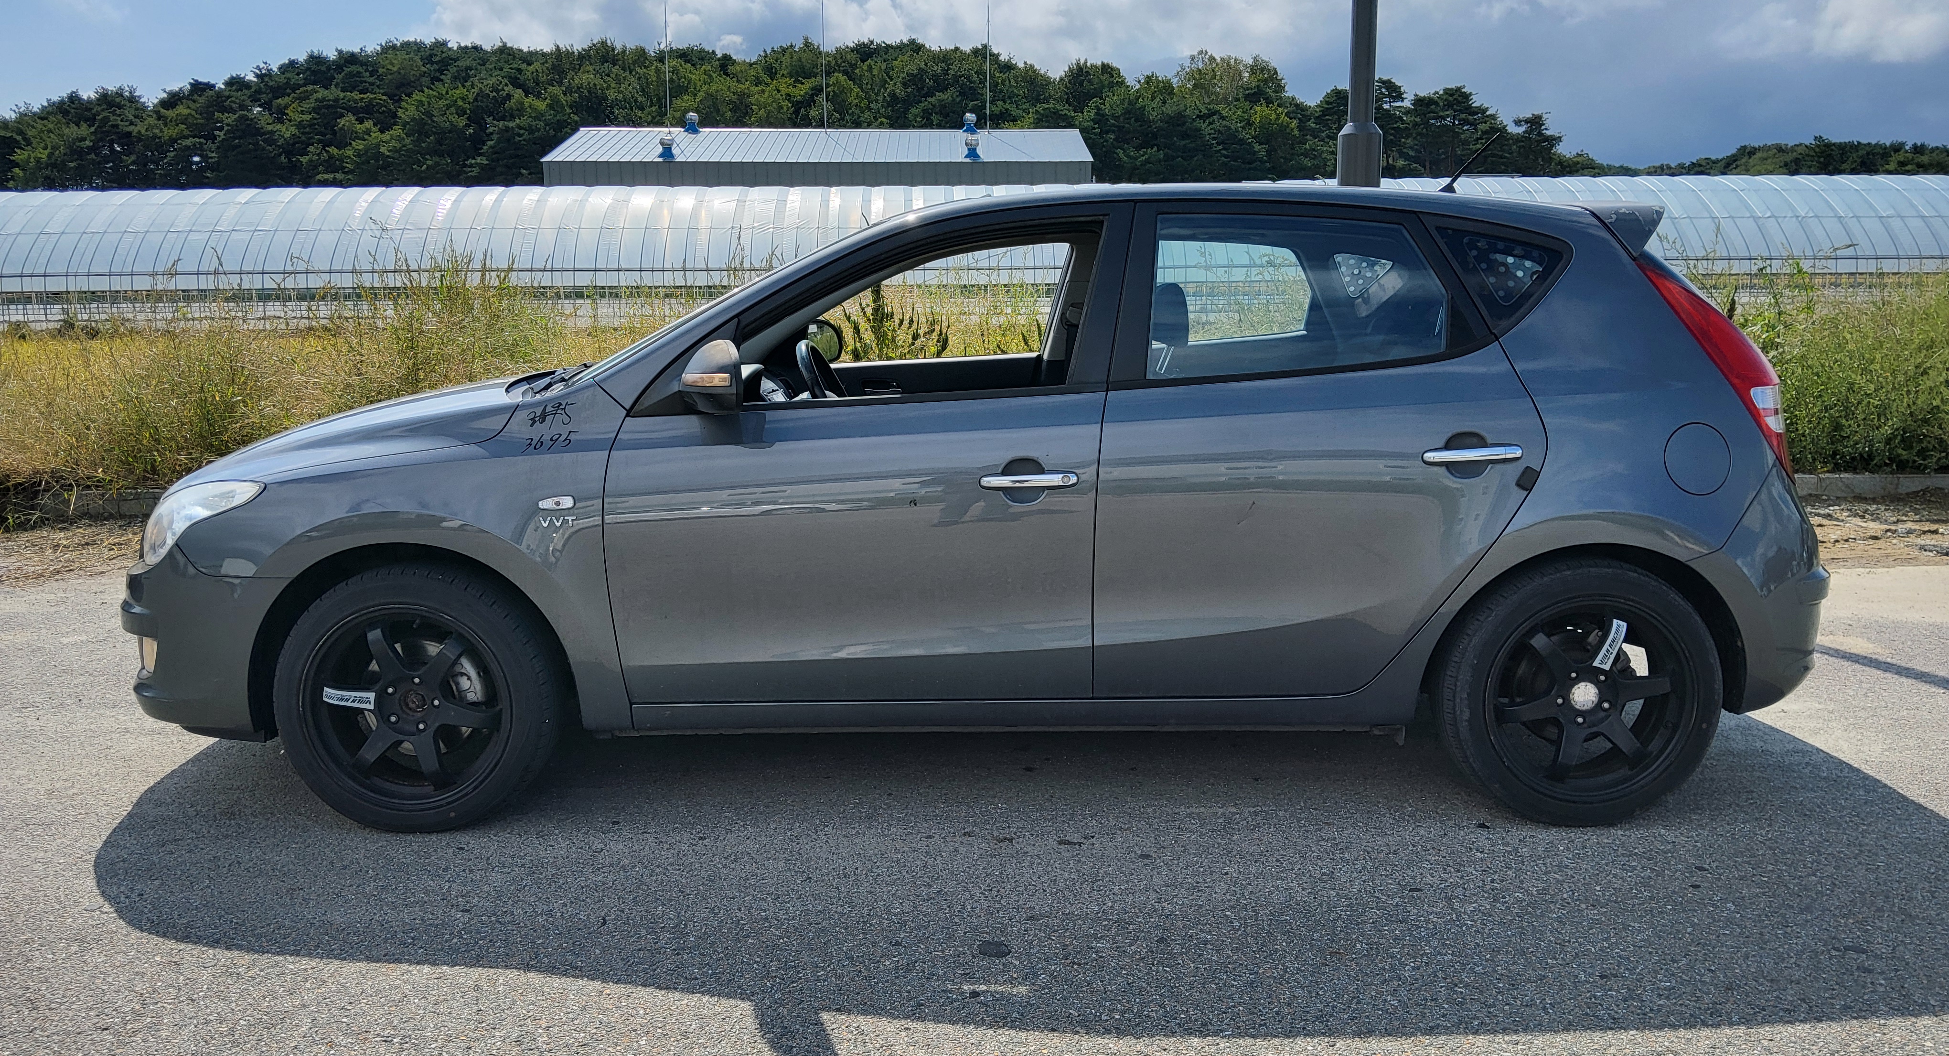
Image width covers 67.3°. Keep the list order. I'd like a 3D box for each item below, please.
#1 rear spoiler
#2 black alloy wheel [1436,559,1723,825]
[{"bbox_3d":[1.556,-0.795,3.931,0.270,0.152,1.130,0,10,1],"label":"rear spoiler"},{"bbox_3d":[1.372,0.364,3.349,0.614,0.614,0.215,0,10,1],"label":"black alloy wheel"}]

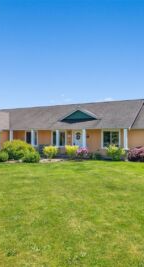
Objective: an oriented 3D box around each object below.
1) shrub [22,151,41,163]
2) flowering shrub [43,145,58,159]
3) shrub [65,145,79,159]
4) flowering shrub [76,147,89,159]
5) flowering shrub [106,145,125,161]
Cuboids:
[{"bbox_3d":[-3.082,1.756,17.000,1.360,0.835,1.250,0,0,-10],"label":"shrub"},{"bbox_3d":[-1.840,1.600,19.200,1.270,1.127,1.200,0,0,-5],"label":"flowering shrub"},{"bbox_3d":[-0.017,1.577,18.800,1.150,1.176,1.100,0,0,0],"label":"shrub"},{"bbox_3d":[0.874,1.637,18.500,0.980,1.060,0.920,0,0,3],"label":"flowering shrub"},{"bbox_3d":[3.385,1.522,17.300,1.400,1.301,1.300,0,0,11],"label":"flowering shrub"}]

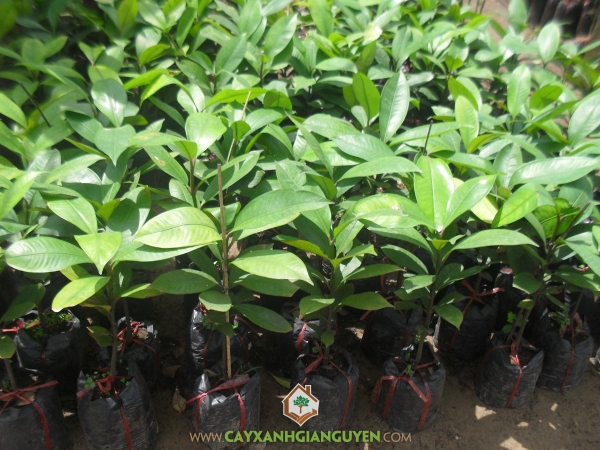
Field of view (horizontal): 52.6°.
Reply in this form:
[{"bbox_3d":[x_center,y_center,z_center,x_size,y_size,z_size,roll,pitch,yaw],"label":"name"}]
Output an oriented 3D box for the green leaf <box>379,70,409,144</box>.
[{"bbox_3d":[0.239,-0.300,1.550,0.075,0.180,0.025,7,-12,8],"label":"green leaf"}]

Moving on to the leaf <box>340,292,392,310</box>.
[{"bbox_3d":[0.133,0.153,1.214,0.102,0.018,0.040,2,45,3],"label":"leaf"}]

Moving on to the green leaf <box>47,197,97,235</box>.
[{"bbox_3d":[-0.443,-0.020,1.180,0.075,0.035,0.125,-23,48,-28],"label":"green leaf"}]

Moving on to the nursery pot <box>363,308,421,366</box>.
[{"bbox_3d":[0.242,0.278,1.607,0.155,0.160,0.155,4,25,-2],"label":"nursery pot"}]

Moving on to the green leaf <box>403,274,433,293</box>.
[{"bbox_3d":[0.225,0.111,1.151,0.075,0.018,0.040,-19,48,-24],"label":"green leaf"}]

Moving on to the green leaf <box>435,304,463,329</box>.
[{"bbox_3d":[0.291,0.181,1.190,0.075,0.018,0.038,38,44,20],"label":"green leaf"}]

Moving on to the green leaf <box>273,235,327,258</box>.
[{"bbox_3d":[-0.001,0.041,1.160,0.114,0.018,0.045,20,6,-10],"label":"green leaf"}]

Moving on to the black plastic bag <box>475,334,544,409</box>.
[{"bbox_3d":[0.462,0.322,1.343,0.138,0.115,0.138,2,26,-1],"label":"black plastic bag"}]

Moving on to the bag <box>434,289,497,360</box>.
[{"bbox_3d":[0.403,0.231,1.479,0.135,0.140,0.135,2,26,-1],"label":"bag"}]

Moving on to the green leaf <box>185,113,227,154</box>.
[{"bbox_3d":[-0.199,-0.193,1.280,0.080,0.040,0.110,1,35,-1],"label":"green leaf"}]

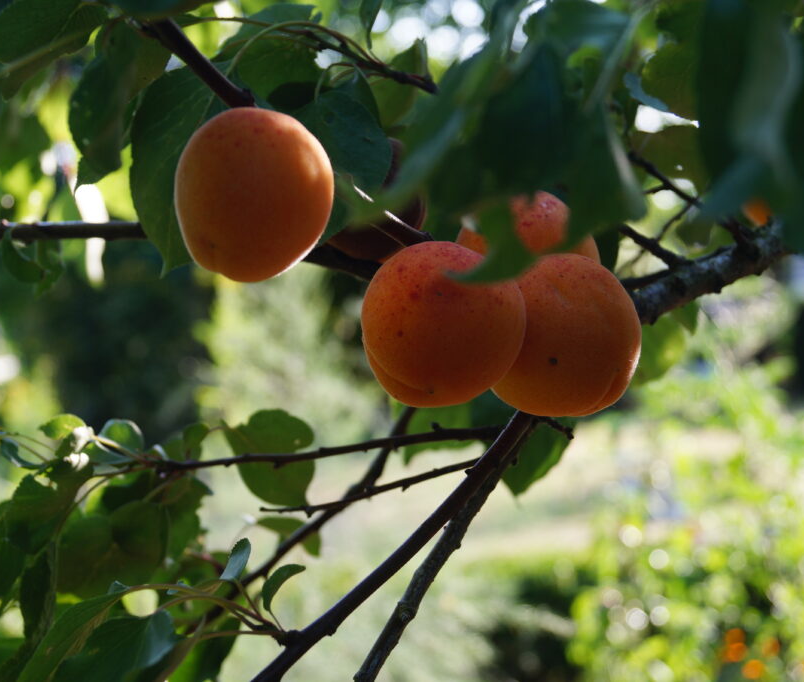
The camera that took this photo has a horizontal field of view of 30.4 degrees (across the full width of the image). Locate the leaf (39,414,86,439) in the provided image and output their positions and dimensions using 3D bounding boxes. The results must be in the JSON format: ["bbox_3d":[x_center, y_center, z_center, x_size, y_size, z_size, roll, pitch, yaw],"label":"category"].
[{"bbox_3d":[-0.122,0.031,0.530,0.018,0.009,0.012,0,3,0],"label":"leaf"}]

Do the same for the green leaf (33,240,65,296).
[{"bbox_3d":[-0.132,-0.027,0.550,0.012,0.021,0.011,0,3,0],"label":"green leaf"}]

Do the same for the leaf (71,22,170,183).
[{"bbox_3d":[-0.088,-0.072,0.455,0.026,0.051,0.015,15,0,0],"label":"leaf"}]

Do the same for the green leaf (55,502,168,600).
[{"bbox_3d":[-0.102,0.073,0.520,0.039,0.035,0.015,0,3,0],"label":"green leaf"}]

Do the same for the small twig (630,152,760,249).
[{"bbox_3d":[0.098,-0.048,0.500,0.056,0.007,0.007,36,0,0],"label":"small twig"}]

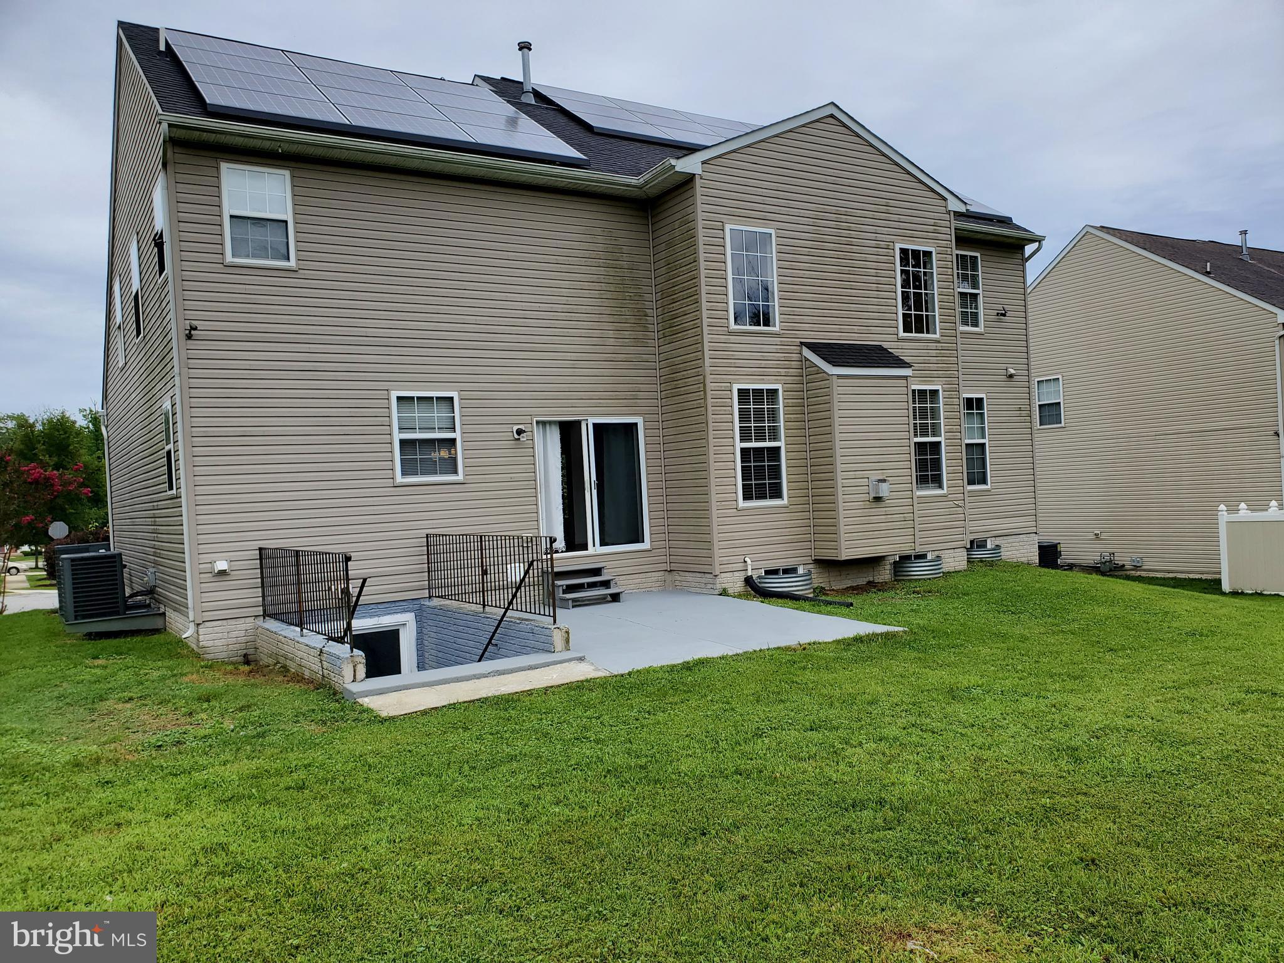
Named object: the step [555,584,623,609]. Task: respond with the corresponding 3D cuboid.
[{"bbox_3d":[-0.673,1.610,13.159,0.900,0.180,0.310,-3,0,-31],"label":"step"}]

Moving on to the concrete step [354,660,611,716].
[{"bbox_3d":[-1.273,1.765,8.130,2.100,0.100,0.700,-3,0,-31],"label":"concrete step"}]

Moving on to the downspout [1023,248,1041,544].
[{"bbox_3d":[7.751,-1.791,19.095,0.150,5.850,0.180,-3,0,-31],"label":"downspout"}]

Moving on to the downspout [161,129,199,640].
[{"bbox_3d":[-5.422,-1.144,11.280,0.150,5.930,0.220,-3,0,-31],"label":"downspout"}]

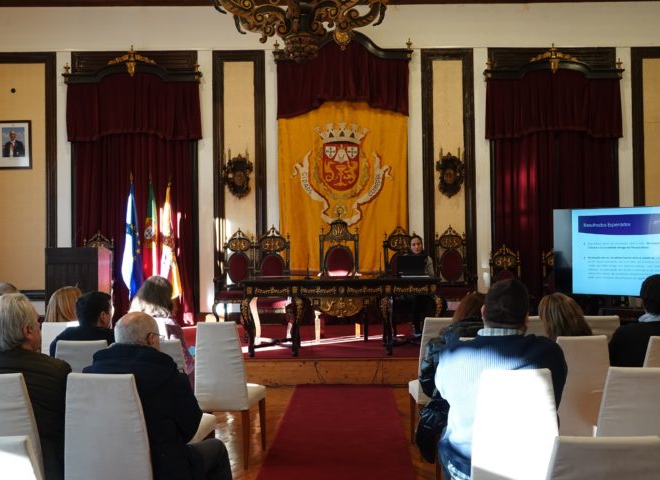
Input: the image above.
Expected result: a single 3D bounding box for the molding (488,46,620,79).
[{"bbox_3d":[3.442,-2.726,11.129,2.143,0.509,0.270,-1,-1,-1],"label":"molding"}]

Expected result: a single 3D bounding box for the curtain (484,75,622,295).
[{"bbox_3d":[3.671,-0.798,11.850,2.170,4.000,0.280,0,-1,1],"label":"curtain"}]

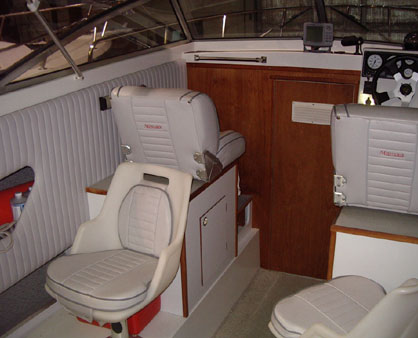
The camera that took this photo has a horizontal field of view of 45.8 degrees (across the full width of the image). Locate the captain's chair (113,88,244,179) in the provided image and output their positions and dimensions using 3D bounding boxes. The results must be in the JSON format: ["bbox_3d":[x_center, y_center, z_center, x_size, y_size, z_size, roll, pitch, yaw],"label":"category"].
[{"bbox_3d":[-0.143,-0.240,2.712,0.479,0.460,0.658,7,20,23],"label":"captain's chair"}]

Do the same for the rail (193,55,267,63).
[{"bbox_3d":[0.137,-0.696,3.139,0.480,0.036,0.048,7,20,23],"label":"rail"}]

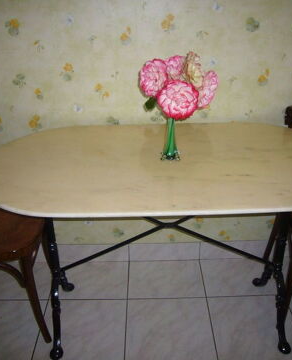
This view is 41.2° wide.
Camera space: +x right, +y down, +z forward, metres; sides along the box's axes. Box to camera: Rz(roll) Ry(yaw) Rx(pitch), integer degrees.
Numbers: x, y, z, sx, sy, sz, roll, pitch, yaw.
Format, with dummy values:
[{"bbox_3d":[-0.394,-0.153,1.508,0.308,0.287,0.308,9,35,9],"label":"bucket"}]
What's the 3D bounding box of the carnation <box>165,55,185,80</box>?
[{"bbox_3d":[0.094,-0.344,1.198,0.092,0.090,0.068,3,-5,6],"label":"carnation"}]

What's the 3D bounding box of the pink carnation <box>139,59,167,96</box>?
[{"bbox_3d":[0.022,-0.304,1.151,0.100,0.112,0.068,12,4,23],"label":"pink carnation"}]

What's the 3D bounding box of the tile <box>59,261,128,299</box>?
[{"bbox_3d":[-0.253,0.462,1.805,0.340,0.010,0.254,-1,28,0],"label":"tile"}]

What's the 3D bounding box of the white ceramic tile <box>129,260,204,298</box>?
[{"bbox_3d":[0.087,0.456,1.807,0.340,0.010,0.254,-1,28,0],"label":"white ceramic tile"}]

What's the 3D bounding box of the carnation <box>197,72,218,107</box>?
[{"bbox_3d":[0.185,-0.280,1.199,0.065,0.112,0.105,-3,22,36],"label":"carnation"}]

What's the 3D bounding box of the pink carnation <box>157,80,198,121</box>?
[{"bbox_3d":[0.091,-0.234,1.143,0.122,0.118,0.070,-2,5,-3],"label":"pink carnation"}]

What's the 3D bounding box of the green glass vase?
[{"bbox_3d":[0.079,-0.151,1.232,0.060,0.175,0.060,-1,28,0],"label":"green glass vase"}]

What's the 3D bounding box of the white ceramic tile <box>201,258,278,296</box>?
[{"bbox_3d":[0.427,0.451,1.808,0.340,0.010,0.254,-1,28,0],"label":"white ceramic tile"}]

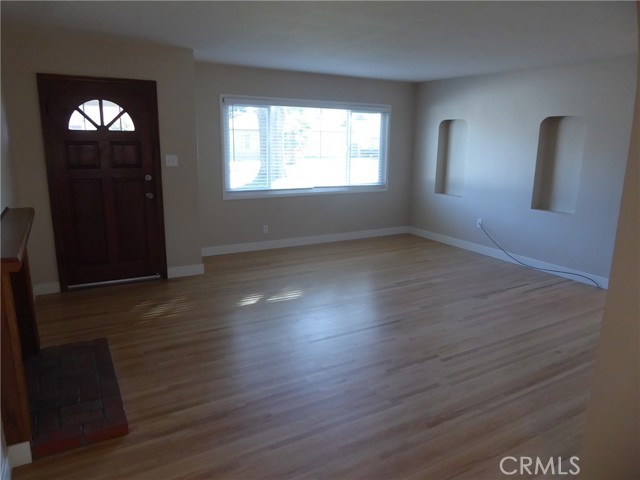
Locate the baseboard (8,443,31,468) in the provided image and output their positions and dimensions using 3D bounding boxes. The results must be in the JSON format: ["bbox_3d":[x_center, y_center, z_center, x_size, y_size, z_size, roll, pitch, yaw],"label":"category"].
[{"bbox_3d":[-1.458,1.043,2.254,0.085,0.119,0.020,-6,15,-30],"label":"baseboard"}]

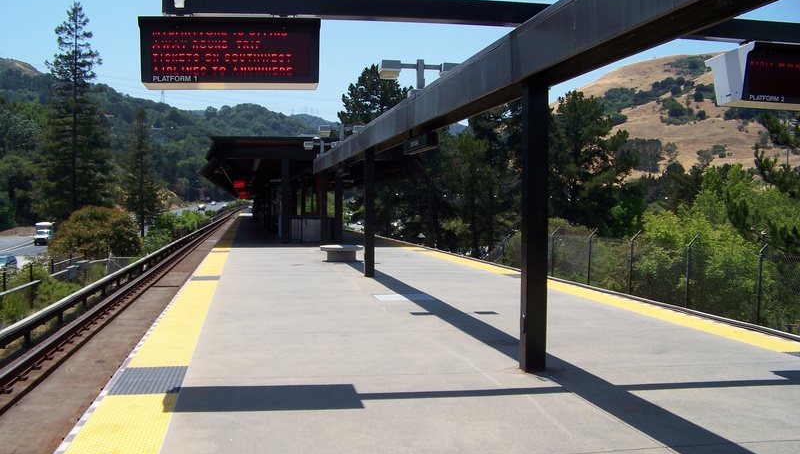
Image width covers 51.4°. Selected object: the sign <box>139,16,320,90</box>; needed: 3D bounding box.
[{"bbox_3d":[-1.580,-1.599,7.816,1.584,0.541,0.902,0,1,-11],"label":"sign"}]

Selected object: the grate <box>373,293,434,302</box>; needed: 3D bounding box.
[{"bbox_3d":[0.038,1.272,14.944,0.950,0.030,0.980,0,1,-11],"label":"grate"}]

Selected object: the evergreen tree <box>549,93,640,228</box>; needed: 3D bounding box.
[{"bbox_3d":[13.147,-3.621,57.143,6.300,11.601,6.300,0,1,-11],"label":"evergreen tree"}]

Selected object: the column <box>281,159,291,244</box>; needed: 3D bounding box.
[{"bbox_3d":[-4.828,-1.056,35.286,0.310,3.580,0.310,0,1,-11],"label":"column"}]

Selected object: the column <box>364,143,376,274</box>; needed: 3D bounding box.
[{"bbox_3d":[-0.705,-0.341,19.253,0.205,3.000,0.205,0,1,-11],"label":"column"}]

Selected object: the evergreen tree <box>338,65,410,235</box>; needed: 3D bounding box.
[{"bbox_3d":[-2.827,-7.712,90.241,8.000,19.522,8.000,0,1,-11],"label":"evergreen tree"}]

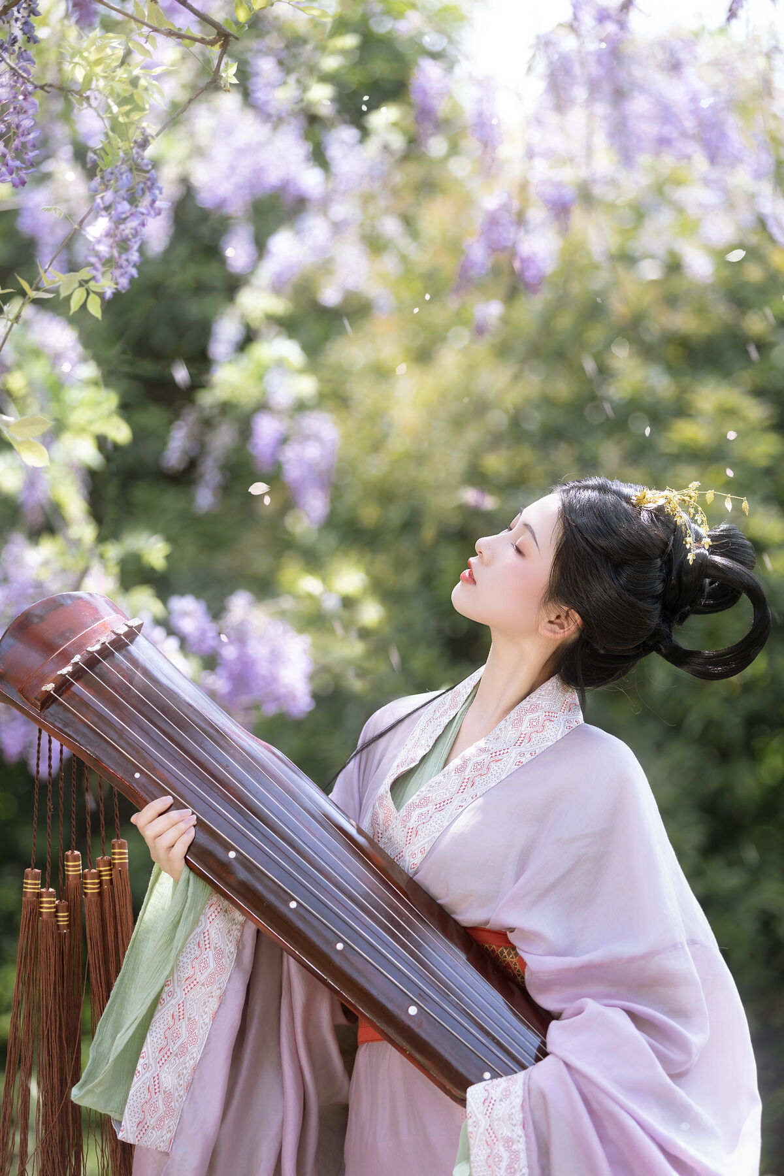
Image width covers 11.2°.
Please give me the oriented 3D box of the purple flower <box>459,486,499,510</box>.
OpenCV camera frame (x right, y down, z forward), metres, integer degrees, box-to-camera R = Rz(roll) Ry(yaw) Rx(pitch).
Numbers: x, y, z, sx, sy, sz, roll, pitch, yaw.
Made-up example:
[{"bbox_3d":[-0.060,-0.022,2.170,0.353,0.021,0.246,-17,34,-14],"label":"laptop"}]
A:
[{"bbox_3d":[0.158,-0.162,7.200,0.073,0.043,0.059,0,-3,0],"label":"purple flower"}]

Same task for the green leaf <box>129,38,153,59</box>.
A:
[{"bbox_3d":[-0.290,-0.623,4.600,0.034,0.013,0.012,35,-2,0],"label":"green leaf"}]

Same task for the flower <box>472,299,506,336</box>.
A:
[{"bbox_3d":[0.174,-0.488,7.200,0.060,0.068,0.054,0,-3,0],"label":"flower"}]

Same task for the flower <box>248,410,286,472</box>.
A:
[{"bbox_3d":[-0.262,-0.310,8.400,0.079,0.127,0.075,0,-2,0],"label":"flower"}]

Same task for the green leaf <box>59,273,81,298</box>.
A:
[{"bbox_3d":[-0.364,-0.341,4.500,0.026,0.028,0.021,0,-3,0],"label":"green leaf"}]

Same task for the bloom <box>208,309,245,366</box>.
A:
[{"bbox_3d":[-0.291,-0.441,7.000,0.066,0.097,0.060,0,-3,0],"label":"bloom"}]

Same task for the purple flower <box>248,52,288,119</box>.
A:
[{"bbox_3d":[-0.248,-1.008,8.000,0.081,0.134,0.076,0,-2,0],"label":"purple flower"}]

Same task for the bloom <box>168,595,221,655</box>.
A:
[{"bbox_3d":[-0.334,0.062,6.700,0.090,0.103,0.081,0,-3,0],"label":"bloom"}]

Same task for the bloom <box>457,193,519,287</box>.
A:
[{"bbox_3d":[0.164,-0.594,6.800,0.105,0.162,0.095,0,-3,0],"label":"bloom"}]

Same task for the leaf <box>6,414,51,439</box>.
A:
[{"bbox_3d":[-0.391,-0.173,4.300,0.049,0.027,0.029,0,-3,0],"label":"leaf"}]

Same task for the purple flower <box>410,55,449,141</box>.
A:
[{"bbox_3d":[0.081,-1.056,8.600,0.085,0.179,0.080,0,-2,0],"label":"purple flower"}]

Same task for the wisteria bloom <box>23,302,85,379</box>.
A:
[{"bbox_3d":[-0.661,-0.482,7.800,0.120,0.146,0.114,0,-2,0],"label":"wisteria bloom"}]

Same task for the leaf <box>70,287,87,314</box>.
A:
[{"bbox_3d":[-0.362,-0.331,4.600,0.015,0.036,0.010,25,-2,0],"label":"leaf"}]

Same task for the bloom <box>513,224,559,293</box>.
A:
[{"bbox_3d":[0.310,-0.707,8.600,0.094,0.140,0.089,0,-2,0],"label":"bloom"}]

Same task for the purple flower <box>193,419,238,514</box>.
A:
[{"bbox_3d":[-0.372,-0.257,8.400,0.090,0.194,0.086,0,-2,0],"label":"purple flower"}]

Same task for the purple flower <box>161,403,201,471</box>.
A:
[{"bbox_3d":[-0.446,-0.315,8.400,0.083,0.140,0.078,0,-2,0],"label":"purple flower"}]

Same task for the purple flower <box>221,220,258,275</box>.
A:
[{"bbox_3d":[-0.272,-0.607,7.100,0.066,0.100,0.059,0,-3,0],"label":"purple flower"}]

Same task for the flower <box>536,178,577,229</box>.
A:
[{"bbox_3d":[0.354,-0.830,8.600,0.087,0.105,0.082,0,-2,0],"label":"flower"}]

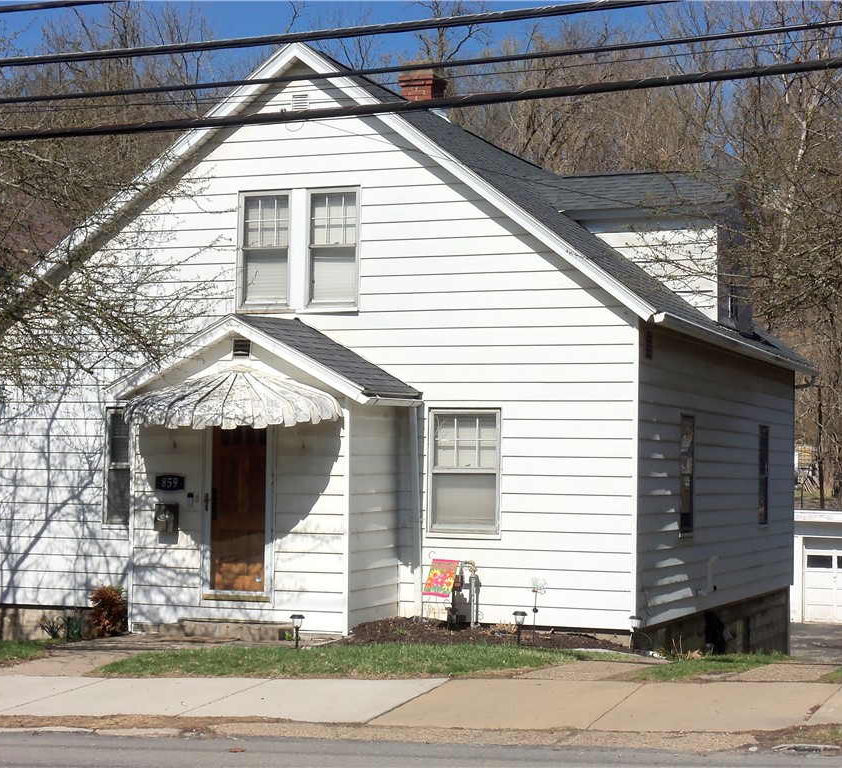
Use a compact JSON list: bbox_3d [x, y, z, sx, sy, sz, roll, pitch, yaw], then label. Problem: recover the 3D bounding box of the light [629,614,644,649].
[{"bbox_3d":[2.249,2.607,19.200,0.146,0.370,0.146,0,-3,22],"label":"light"}]

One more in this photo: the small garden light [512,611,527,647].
[{"bbox_3d":[0.986,2.451,18.350,0.146,0.360,0.146,1,-3,0],"label":"small garden light"}]

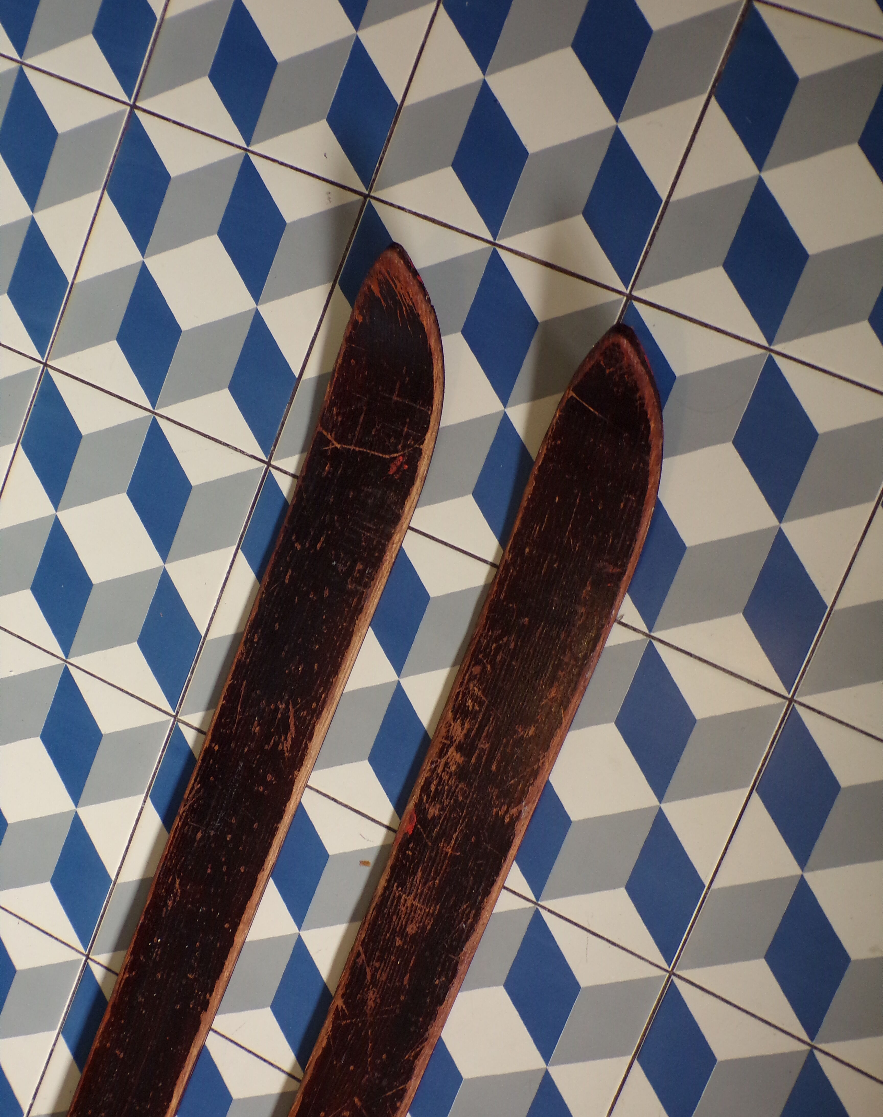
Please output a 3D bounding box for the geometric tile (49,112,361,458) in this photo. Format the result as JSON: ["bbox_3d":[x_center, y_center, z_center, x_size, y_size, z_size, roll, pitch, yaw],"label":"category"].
[{"bbox_3d":[-0.176,-0.201,1.055,0.200,0.009,0.200,24,100,16],"label":"geometric tile"}]

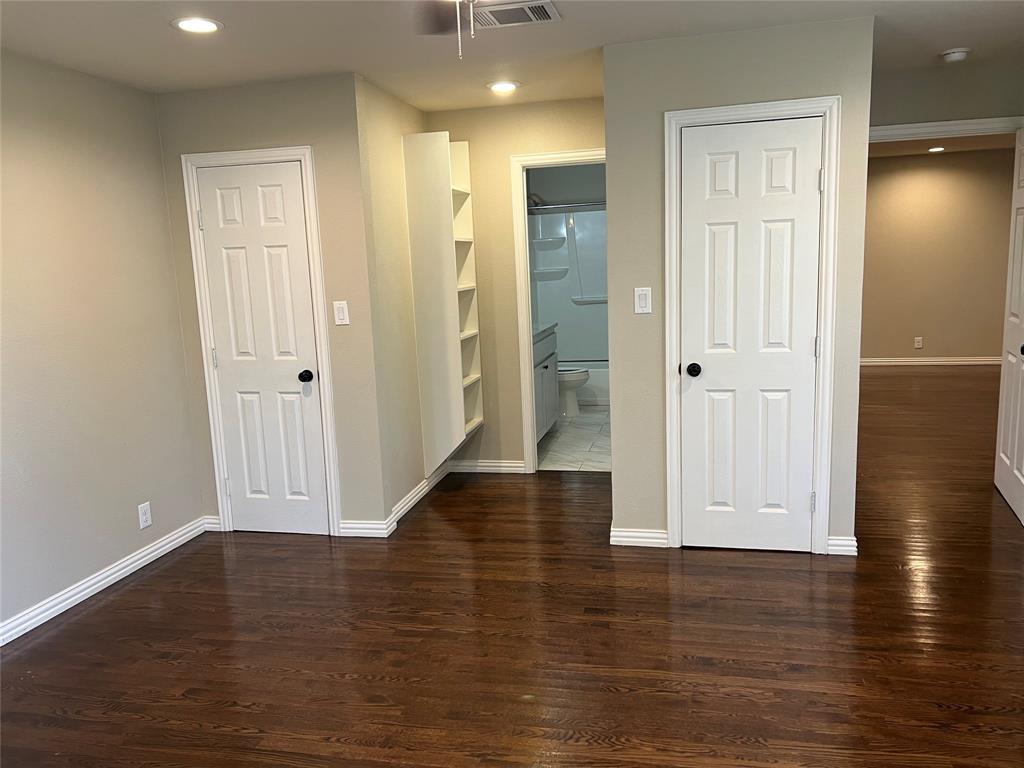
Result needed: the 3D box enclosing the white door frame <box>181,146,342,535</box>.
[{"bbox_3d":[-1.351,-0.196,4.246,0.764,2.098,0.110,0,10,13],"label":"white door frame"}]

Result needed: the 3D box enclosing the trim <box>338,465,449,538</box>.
[{"bbox_3d":[-0.682,0.692,4.859,0.264,0.090,1.263,0,10,13],"label":"trim"}]

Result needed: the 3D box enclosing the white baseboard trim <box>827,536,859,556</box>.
[{"bbox_3d":[1.604,0.784,3.709,0.138,0.090,0.018,0,10,13],"label":"white baseboard trim"}]

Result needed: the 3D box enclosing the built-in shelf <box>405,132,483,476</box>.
[{"bbox_3d":[-0.409,-0.472,4.921,0.287,2.106,0.468,0,10,13],"label":"built-in shelf"}]

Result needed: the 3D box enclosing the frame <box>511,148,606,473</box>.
[{"bbox_3d":[0.416,-0.435,5.113,0.740,2.131,0.120,0,10,13],"label":"frame"}]

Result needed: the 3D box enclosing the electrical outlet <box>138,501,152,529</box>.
[{"bbox_3d":[-1.898,0.685,3.992,0.009,0.124,0.081,0,10,13],"label":"electrical outlet"}]

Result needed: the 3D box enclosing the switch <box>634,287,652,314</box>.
[{"bbox_3d":[0.636,-0.400,3.718,0.075,0.126,0.010,0,10,13],"label":"switch"}]

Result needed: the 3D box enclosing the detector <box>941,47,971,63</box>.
[{"bbox_3d":[2.297,-1.693,3.977,0.140,0.046,0.140,0,10,13],"label":"detector"}]

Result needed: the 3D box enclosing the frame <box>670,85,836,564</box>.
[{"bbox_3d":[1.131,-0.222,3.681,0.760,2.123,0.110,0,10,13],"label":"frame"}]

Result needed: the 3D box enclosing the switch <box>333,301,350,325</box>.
[{"bbox_3d":[-0.904,-0.374,4.074,0.077,0.127,0.010,0,10,13],"label":"switch"}]

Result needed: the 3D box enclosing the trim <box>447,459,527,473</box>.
[{"bbox_3d":[-0.174,0.583,5.373,0.537,0.090,0.018,0,10,13],"label":"trim"}]

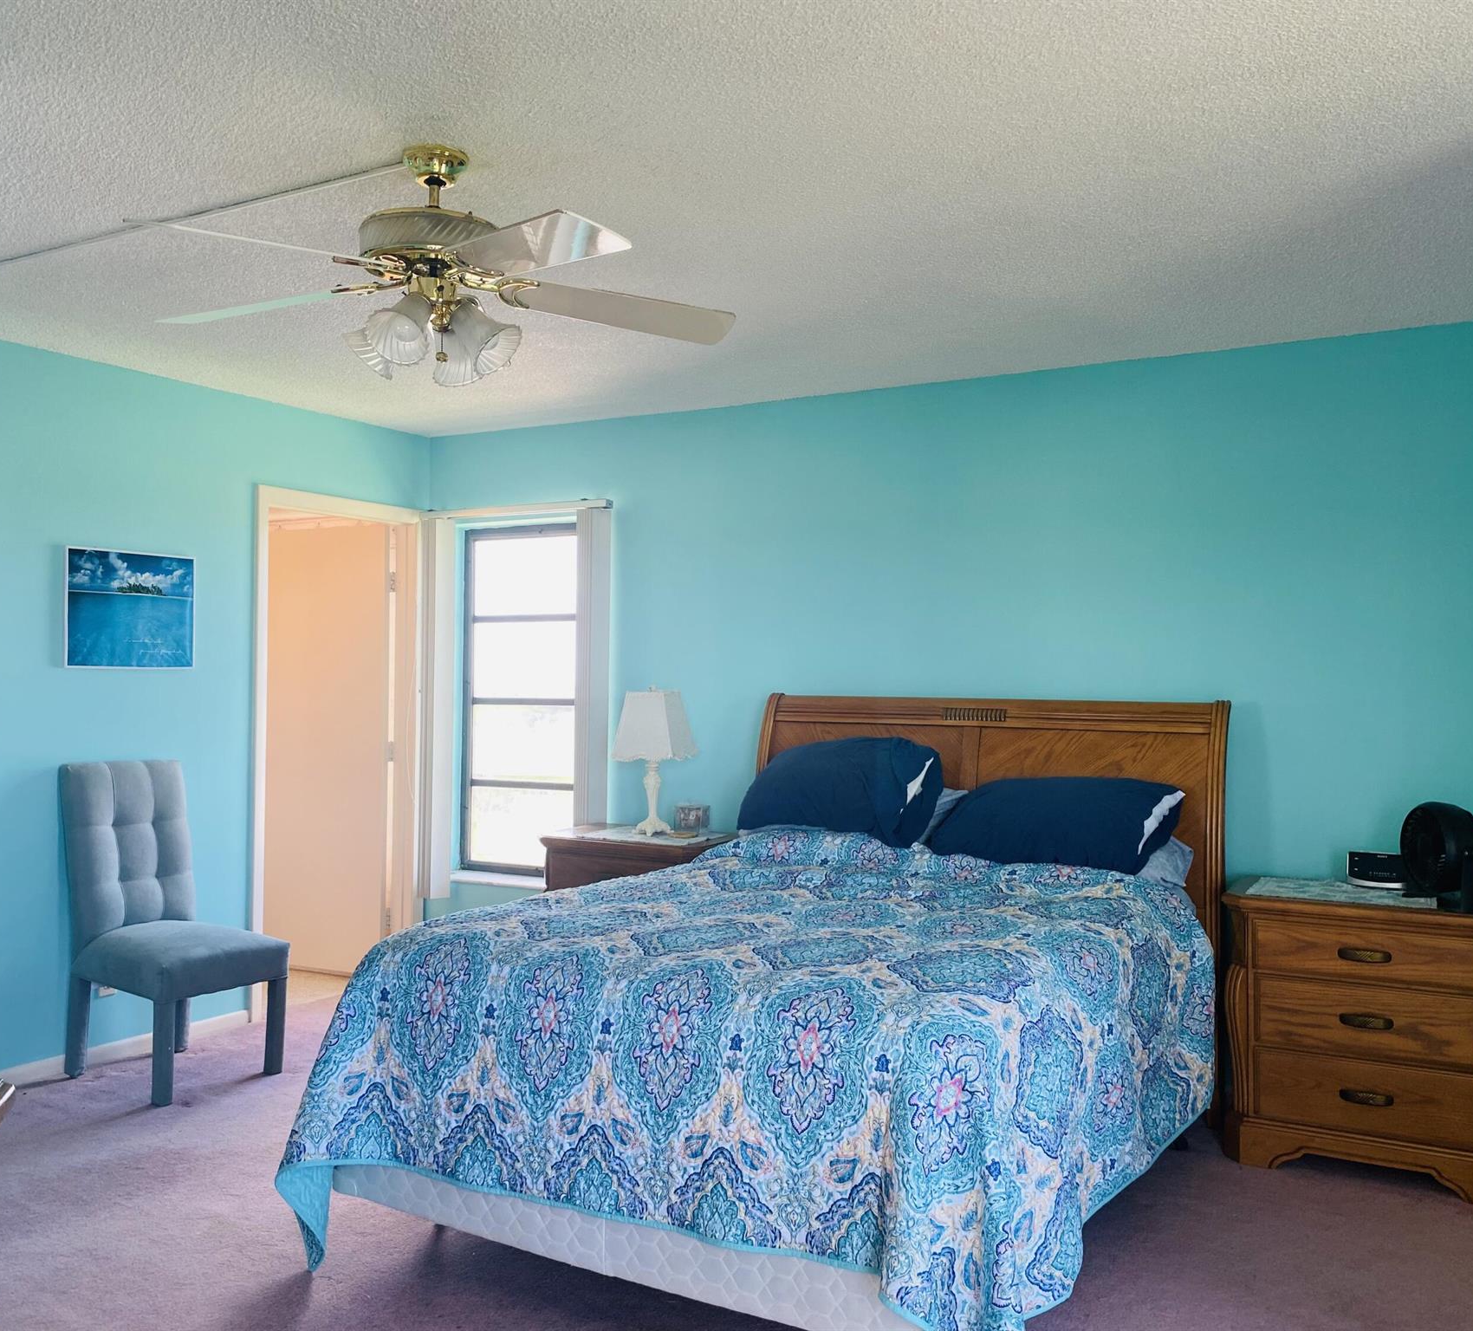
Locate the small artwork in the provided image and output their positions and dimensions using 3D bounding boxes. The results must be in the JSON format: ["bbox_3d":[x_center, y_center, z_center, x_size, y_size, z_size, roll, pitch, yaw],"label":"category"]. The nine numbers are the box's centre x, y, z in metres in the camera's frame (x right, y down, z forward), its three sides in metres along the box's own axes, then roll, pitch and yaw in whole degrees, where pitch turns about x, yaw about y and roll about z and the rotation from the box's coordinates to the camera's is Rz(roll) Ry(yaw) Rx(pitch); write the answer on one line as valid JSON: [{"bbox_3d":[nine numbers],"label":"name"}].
[{"bbox_3d":[-2.161,-0.196,4.771,0.025,0.412,0.508,0,-1,30],"label":"small artwork"}]

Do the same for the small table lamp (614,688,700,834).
[{"bbox_3d":[-0.312,0.373,5.121,0.254,0.560,0.254,0,-1,19],"label":"small table lamp"}]

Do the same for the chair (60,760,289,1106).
[{"bbox_3d":[-1.905,0.858,4.505,0.630,1.035,0.455,0,-1,35],"label":"chair"}]

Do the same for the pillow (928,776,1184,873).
[{"bbox_3d":[0.967,0.475,4.136,0.690,0.170,0.450,0,27,30],"label":"pillow"}]

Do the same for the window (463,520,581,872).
[{"bbox_3d":[-0.954,0.147,5.903,0.655,1.512,0.080,0,-1,30],"label":"window"}]

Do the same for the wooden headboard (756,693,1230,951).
[{"bbox_3d":[0.800,0.752,4.518,1.610,1.290,0.220,0,-1,30],"label":"wooden headboard"}]

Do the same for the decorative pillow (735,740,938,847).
[{"bbox_3d":[0.343,0.413,4.476,0.660,0.180,0.430,0,35,30],"label":"decorative pillow"}]

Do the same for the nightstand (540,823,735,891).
[{"bbox_3d":[-0.312,1.023,5.008,0.735,0.742,0.500,0,-1,30],"label":"nightstand"}]

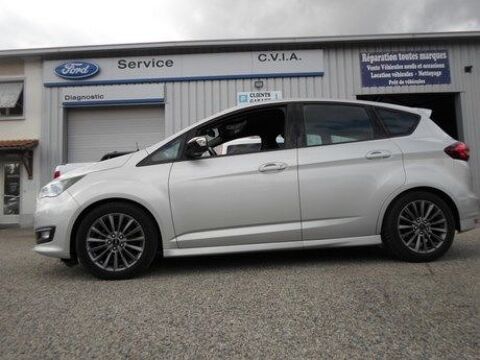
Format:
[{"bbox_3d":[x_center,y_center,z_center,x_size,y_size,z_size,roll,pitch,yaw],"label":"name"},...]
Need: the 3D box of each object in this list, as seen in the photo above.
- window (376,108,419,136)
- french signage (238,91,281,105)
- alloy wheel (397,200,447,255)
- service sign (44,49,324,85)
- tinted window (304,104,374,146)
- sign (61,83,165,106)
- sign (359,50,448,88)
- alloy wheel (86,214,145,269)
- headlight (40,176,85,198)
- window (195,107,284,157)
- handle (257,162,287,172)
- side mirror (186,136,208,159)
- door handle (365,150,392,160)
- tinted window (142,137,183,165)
[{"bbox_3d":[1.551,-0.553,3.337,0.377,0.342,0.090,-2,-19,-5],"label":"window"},{"bbox_3d":[0.660,-2.652,11.345,1.457,0.491,0.030,-2,-5,2],"label":"french signage"},{"bbox_3d":[1.621,0.424,3.172,0.470,0.470,0.180,-2,-5,-6],"label":"alloy wheel"},{"bbox_3d":[-1.832,-3.547,11.133,8.948,0.860,0.160,-2,-4,2],"label":"service sign"},{"bbox_3d":[0.916,-0.519,3.240,0.683,0.461,0.100,-2,-19,-5],"label":"tinted window"},{"bbox_3d":[-4.054,-2.712,11.162,3.289,0.620,0.130,-2,-4,2],"label":"sign"},{"bbox_3d":[5.385,-3.649,11.275,2.838,1.209,0.030,-2,-5,2],"label":"sign"},{"bbox_3d":[-1.010,0.513,2.892,0.470,0.470,0.180,-2,-5,-6],"label":"alloy wheel"},{"bbox_3d":[-1.557,0.062,3.061,0.490,0.200,0.350,-2,-5,-6],"label":"headlight"},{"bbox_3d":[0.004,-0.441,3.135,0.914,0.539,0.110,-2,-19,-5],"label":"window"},{"bbox_3d":[0.287,-0.104,2.966,0.250,0.075,0.060,-2,-4,-5],"label":"handle"},{"bbox_3d":[-0.354,-0.272,2.902,0.170,0.180,0.240,-2,-5,-6],"label":"side mirror"},{"bbox_3d":[1.244,-0.220,3.103,0.235,0.080,0.055,-2,-5,-6],"label":"door handle"},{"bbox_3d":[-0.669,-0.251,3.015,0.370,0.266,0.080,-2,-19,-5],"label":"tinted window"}]

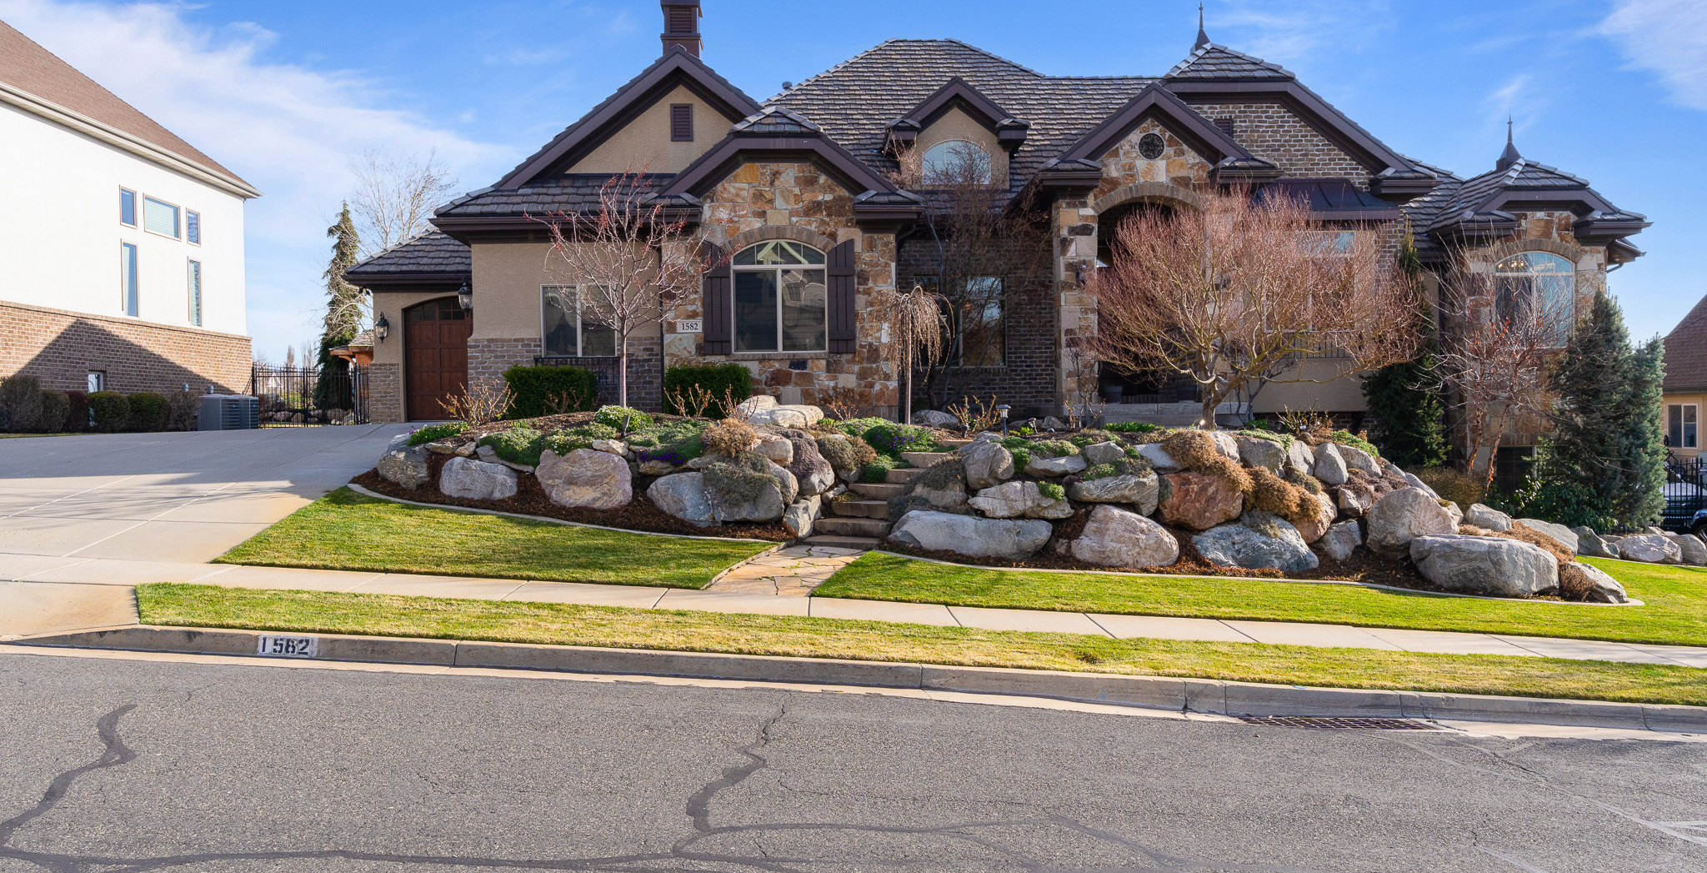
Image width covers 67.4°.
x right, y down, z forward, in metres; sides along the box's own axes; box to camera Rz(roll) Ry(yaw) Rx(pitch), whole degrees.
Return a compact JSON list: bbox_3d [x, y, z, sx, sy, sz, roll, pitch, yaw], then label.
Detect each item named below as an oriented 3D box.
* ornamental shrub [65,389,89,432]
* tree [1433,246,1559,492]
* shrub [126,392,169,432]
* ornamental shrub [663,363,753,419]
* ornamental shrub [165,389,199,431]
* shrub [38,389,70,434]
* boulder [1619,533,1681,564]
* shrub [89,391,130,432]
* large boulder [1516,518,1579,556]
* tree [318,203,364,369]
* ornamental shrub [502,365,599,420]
[{"bbox_3d":[-14.516,-0.473,23.900,0.700,0.790,0.720,0,0,0],"label":"ornamental shrub"},{"bbox_3d":[9.611,-1.011,19.200,2.000,3.750,1.950,0,0,0],"label":"tree"},{"bbox_3d":[-14.508,-0.493,26.300,0.860,0.820,0.860,0,0,0],"label":"shrub"},{"bbox_3d":[-2.156,-0.670,18.900,1.300,0.830,0.950,0,0,0],"label":"ornamental shrub"},{"bbox_3d":[-14.492,-0.561,27.600,0.780,0.880,0.800,0,0,0],"label":"ornamental shrub"},{"bbox_3d":[-14.514,-0.447,23.200,0.780,0.800,0.780,0,0,0],"label":"shrub"},{"bbox_3d":[11.080,1.558,17.800,0.840,0.450,0.680,0,0,0],"label":"boulder"},{"bbox_3d":[-14.533,-0.482,25.000,0.820,0.800,0.820,0,0,0],"label":"shrub"},{"bbox_3d":[9.525,1.394,17.600,0.900,0.550,0.750,0,0,0],"label":"large boulder"},{"bbox_3d":[-14.439,-3.564,36.000,1.400,5.900,1.400,0,0,0],"label":"tree"},{"bbox_3d":[-4.715,-0.693,19.850,1.420,0.860,1.000,0,0,0],"label":"ornamental shrub"}]

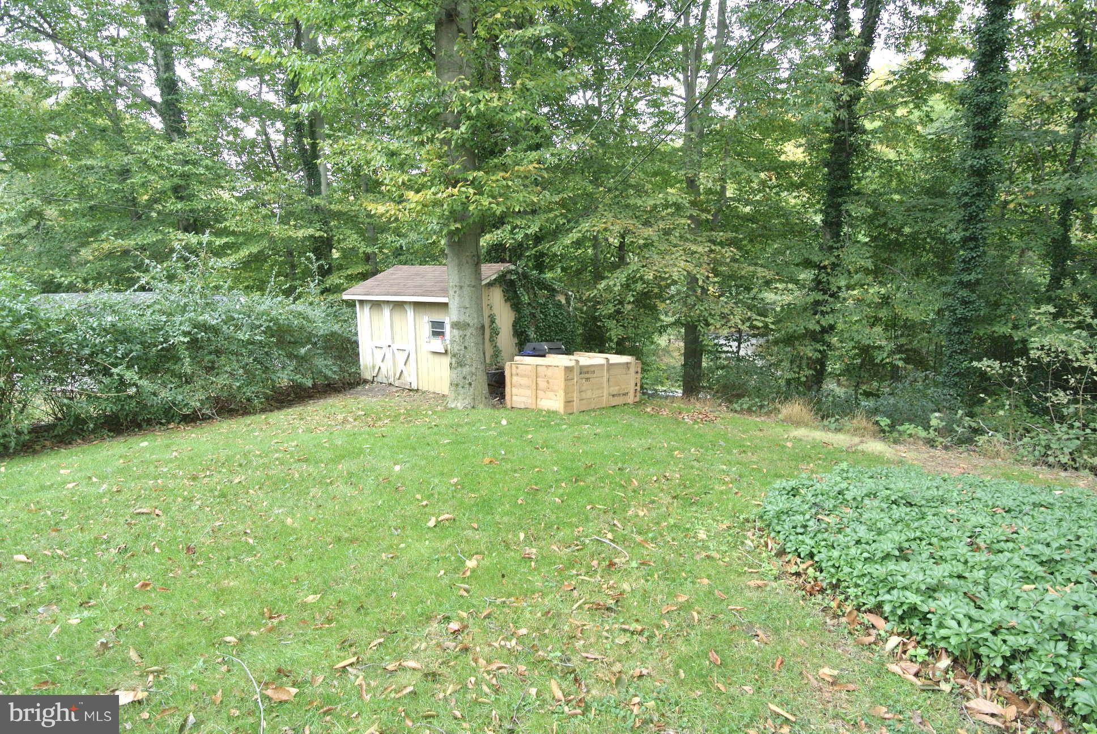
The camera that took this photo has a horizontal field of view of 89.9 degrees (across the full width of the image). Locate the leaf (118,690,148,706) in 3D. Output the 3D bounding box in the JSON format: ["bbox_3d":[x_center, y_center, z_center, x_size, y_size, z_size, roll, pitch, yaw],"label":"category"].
[{"bbox_3d":[-1.545,1.222,2.037,0.116,0.020,0.055,-1,6,-5],"label":"leaf"}]

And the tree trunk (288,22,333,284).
[{"bbox_3d":[-7.871,-6.995,18.279,0.800,8.599,0.700,-1,10,0],"label":"tree trunk"}]

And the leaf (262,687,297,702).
[{"bbox_3d":[-0.998,1.215,2.046,0.131,0.020,0.055,0,6,3],"label":"leaf"}]

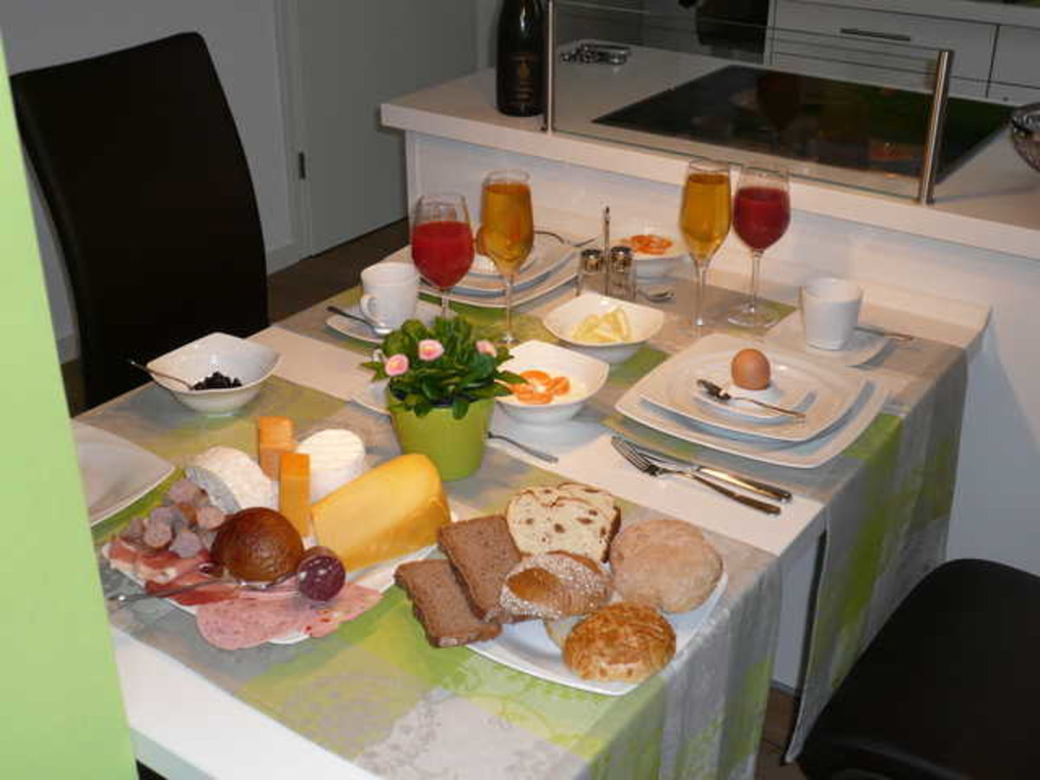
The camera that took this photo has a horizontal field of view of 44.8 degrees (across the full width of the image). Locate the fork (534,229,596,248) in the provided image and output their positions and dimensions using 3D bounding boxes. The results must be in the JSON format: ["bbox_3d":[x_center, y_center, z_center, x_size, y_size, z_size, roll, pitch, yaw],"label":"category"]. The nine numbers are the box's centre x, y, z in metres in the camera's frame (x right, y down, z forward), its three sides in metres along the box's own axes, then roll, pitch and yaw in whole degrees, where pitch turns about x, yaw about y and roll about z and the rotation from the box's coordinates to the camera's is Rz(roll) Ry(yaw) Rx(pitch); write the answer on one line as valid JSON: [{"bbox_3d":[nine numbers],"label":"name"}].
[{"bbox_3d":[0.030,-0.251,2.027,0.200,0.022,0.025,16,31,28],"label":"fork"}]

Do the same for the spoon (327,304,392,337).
[{"bbox_3d":[-0.212,-0.095,1.699,0.128,0.016,0.028,18,32,30],"label":"spoon"}]

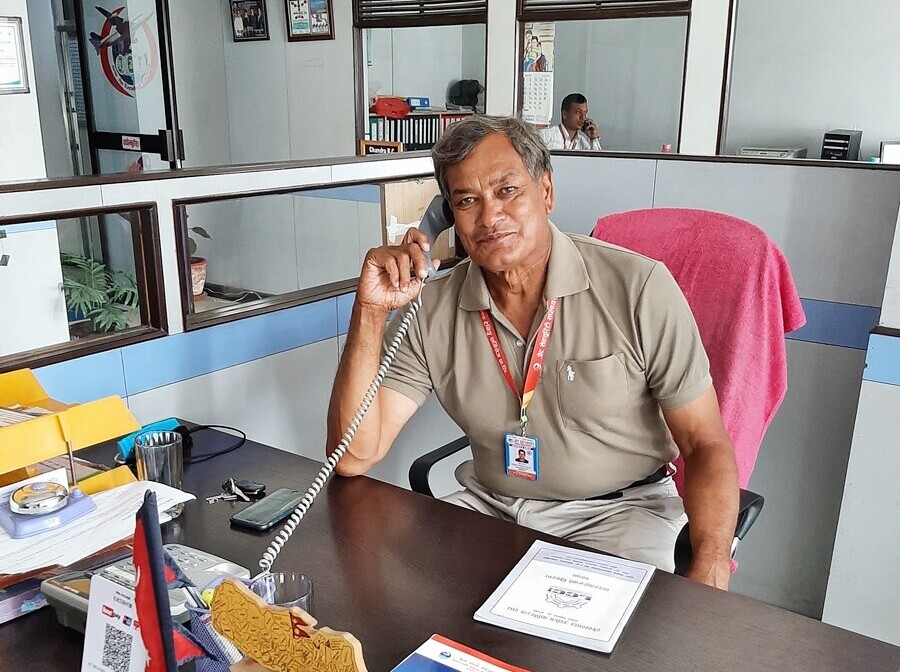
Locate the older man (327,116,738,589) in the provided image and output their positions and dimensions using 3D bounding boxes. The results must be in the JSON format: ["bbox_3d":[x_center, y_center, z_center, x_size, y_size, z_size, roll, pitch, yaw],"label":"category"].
[{"bbox_3d":[0.146,0.319,1.206,0.650,1.350,0.740,9,16,29],"label":"older man"}]

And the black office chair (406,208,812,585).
[{"bbox_3d":[0.340,0.333,1.487,0.630,1.190,0.700,11,17,35],"label":"black office chair"}]

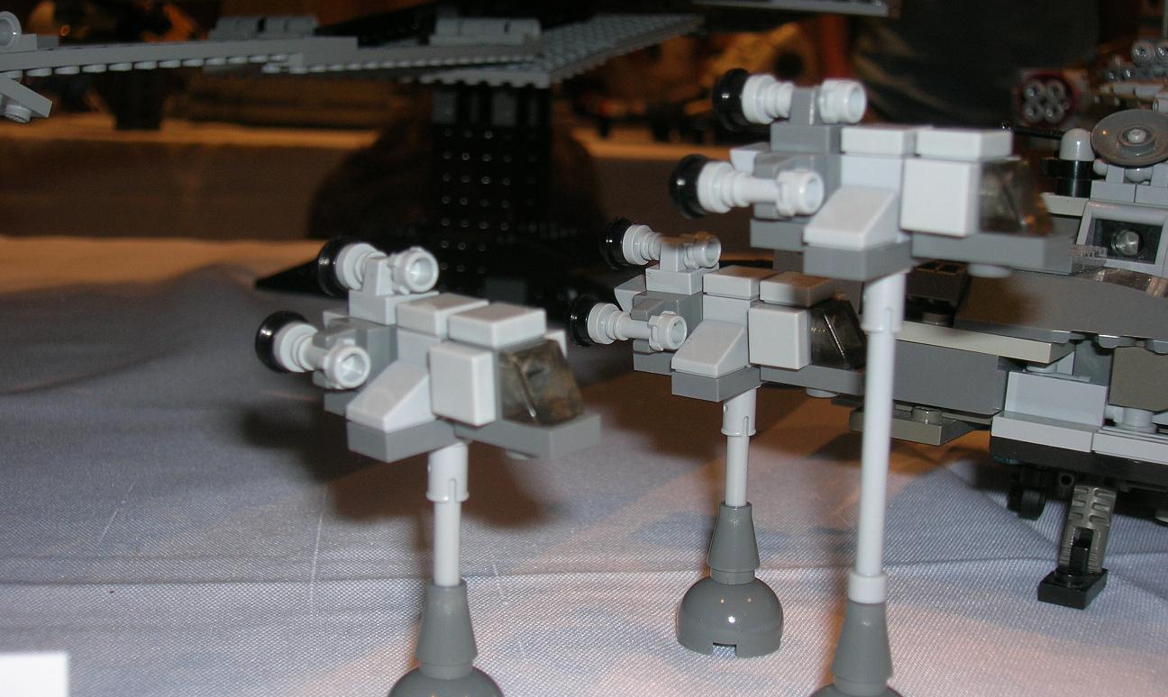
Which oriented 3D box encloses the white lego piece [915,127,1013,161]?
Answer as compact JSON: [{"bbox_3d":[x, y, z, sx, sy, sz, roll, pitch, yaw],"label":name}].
[{"bbox_3d":[0.043,-0.023,0.176,0.008,0.003,0.008,9,15,39],"label":"white lego piece"}]

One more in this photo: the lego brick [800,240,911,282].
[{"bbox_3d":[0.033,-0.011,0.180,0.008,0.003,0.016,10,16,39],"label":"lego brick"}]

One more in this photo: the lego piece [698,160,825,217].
[{"bbox_3d":[0.021,-0.019,0.181,0.014,0.006,0.006,10,16,39],"label":"lego piece"}]

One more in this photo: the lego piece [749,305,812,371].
[{"bbox_3d":[0.027,-0.002,0.217,0.008,0.008,0.003,9,16,36],"label":"lego piece"}]

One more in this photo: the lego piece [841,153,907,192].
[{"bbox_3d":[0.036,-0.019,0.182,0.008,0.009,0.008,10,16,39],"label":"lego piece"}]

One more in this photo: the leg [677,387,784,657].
[{"bbox_3d":[0.022,0.024,0.229,0.016,0.040,0.016,1,12,0],"label":"leg"}]

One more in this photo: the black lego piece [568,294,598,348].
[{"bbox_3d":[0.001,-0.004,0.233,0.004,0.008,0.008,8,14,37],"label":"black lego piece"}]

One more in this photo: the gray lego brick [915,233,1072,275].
[{"bbox_3d":[0.046,-0.012,0.176,0.016,0.003,0.008,9,15,39],"label":"gray lego brick"}]

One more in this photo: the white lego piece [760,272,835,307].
[{"bbox_3d":[0.030,-0.008,0.216,0.008,0.003,0.008,9,17,38],"label":"white lego piece"}]

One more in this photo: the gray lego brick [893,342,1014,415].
[{"bbox_3d":[0.058,0.004,0.254,0.023,0.010,0.008,10,14,36],"label":"gray lego brick"}]

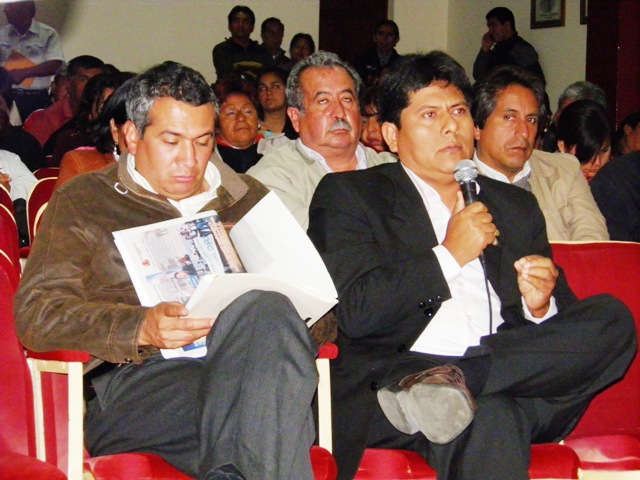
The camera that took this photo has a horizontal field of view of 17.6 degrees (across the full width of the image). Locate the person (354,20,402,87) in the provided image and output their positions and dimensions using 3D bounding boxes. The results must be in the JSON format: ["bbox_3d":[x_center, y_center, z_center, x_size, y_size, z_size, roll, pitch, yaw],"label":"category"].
[{"bbox_3d":[0.458,-0.766,15.037,0.480,1.650,0.300,1,3,-2],"label":"person"}]

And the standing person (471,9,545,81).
[{"bbox_3d":[1.299,-0.762,14.338,0.420,1.690,0.480,-1,3,-37],"label":"standing person"}]

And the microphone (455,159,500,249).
[{"bbox_3d":[0.309,-0.087,4.243,0.052,0.168,0.052,-10,-17,0],"label":"microphone"}]

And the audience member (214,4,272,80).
[{"bbox_3d":[-0.570,-0.809,14.638,0.500,1.690,0.330,1,3,-9],"label":"audience member"}]

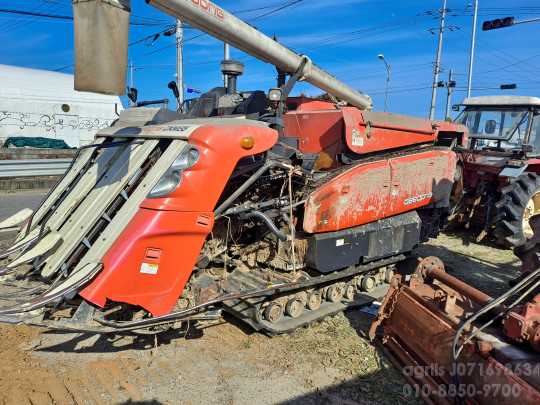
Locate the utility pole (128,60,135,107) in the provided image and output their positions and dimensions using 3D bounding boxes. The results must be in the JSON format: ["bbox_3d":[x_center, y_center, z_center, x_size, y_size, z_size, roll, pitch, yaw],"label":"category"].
[{"bbox_3d":[-15.345,-10.183,43.727,0.260,10.950,0.260,1,8,0],"label":"utility pole"}]

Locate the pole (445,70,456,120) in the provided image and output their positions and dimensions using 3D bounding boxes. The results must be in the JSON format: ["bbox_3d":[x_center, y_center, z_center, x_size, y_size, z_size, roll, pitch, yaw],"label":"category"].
[{"bbox_3d":[13.421,-6.066,29.508,0.280,7.700,0.280,1,8,0],"label":"pole"}]

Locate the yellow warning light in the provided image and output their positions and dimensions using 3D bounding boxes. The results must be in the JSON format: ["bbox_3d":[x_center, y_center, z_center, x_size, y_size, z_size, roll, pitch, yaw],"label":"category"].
[{"bbox_3d":[-0.159,-0.416,2.750,0.095,0.093,0.060,-5,10,-37],"label":"yellow warning light"}]

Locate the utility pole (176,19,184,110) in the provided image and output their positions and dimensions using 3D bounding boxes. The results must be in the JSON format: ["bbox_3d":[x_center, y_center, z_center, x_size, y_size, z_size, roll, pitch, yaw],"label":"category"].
[{"bbox_3d":[-3.805,-5.478,16.571,0.270,9.300,0.270,1,8,0],"label":"utility pole"}]

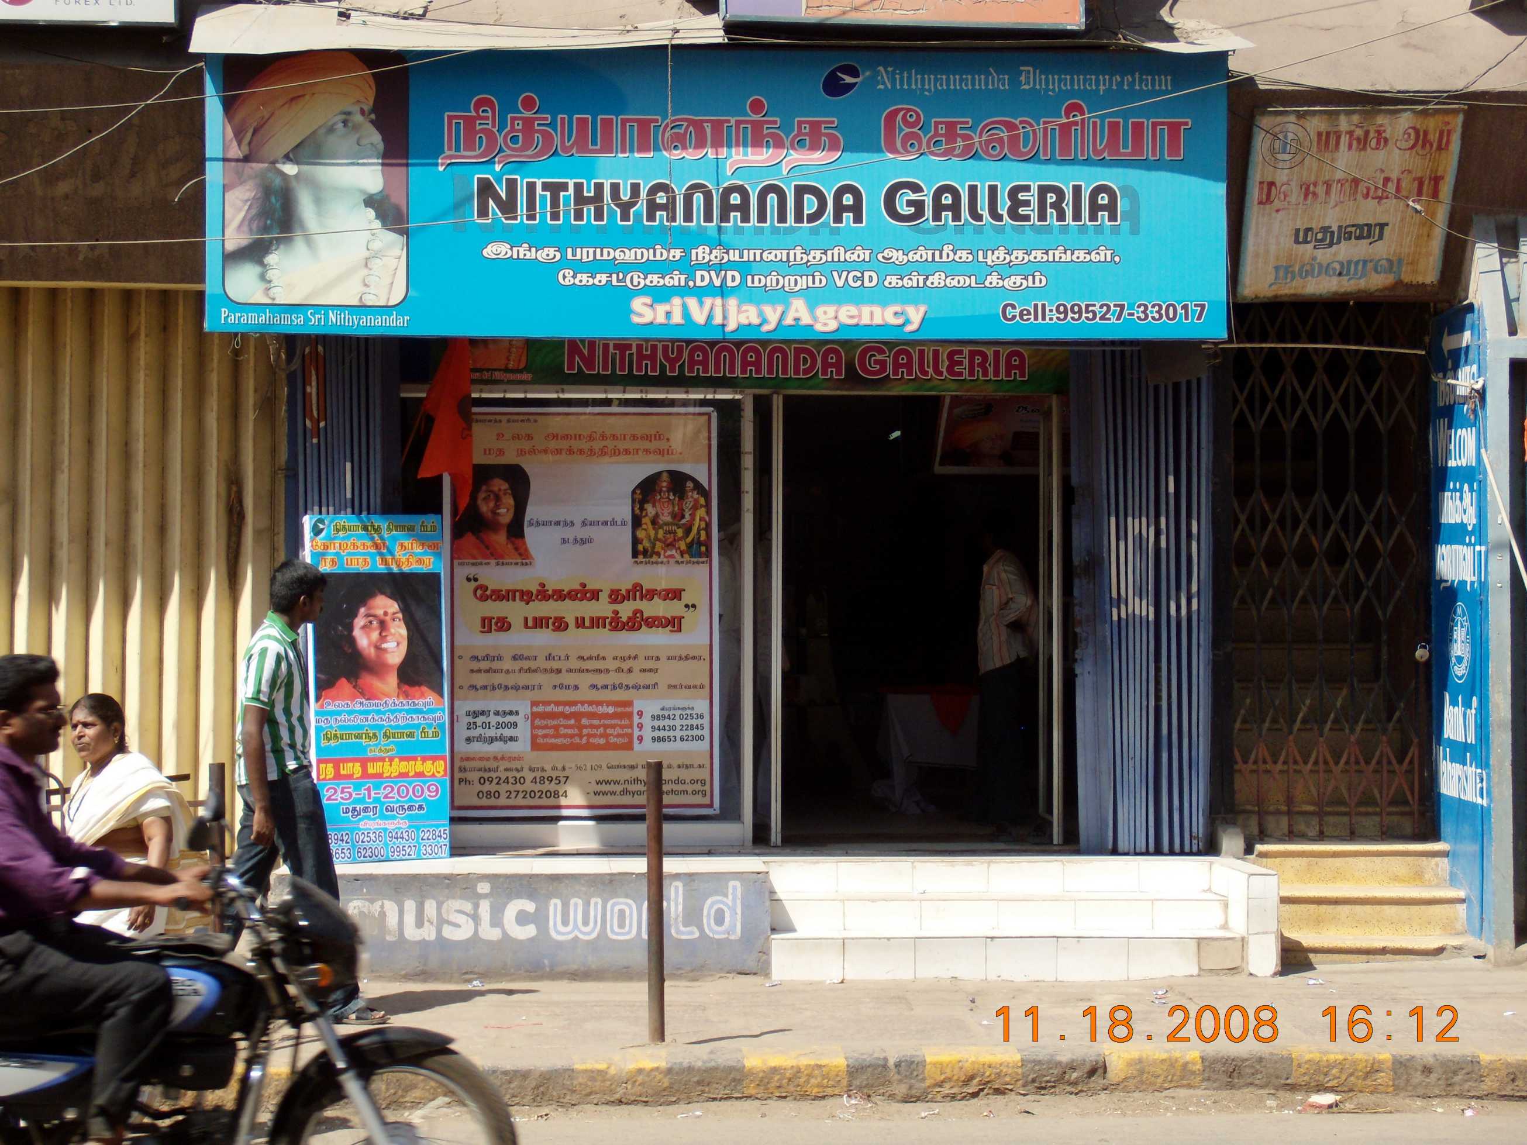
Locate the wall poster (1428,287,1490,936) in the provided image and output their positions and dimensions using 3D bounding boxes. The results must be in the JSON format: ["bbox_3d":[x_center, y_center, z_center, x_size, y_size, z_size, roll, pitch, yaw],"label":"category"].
[{"bbox_3d":[3.170,0.225,13.820,0.040,2.760,0.840,0,-1,-2],"label":"wall poster"}]

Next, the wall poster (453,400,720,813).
[{"bbox_3d":[-0.804,0.182,13.680,1.200,1.820,0.030,0,-1,-2],"label":"wall poster"}]

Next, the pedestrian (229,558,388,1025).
[{"bbox_3d":[-1.720,0.827,11.500,0.600,1.730,0.480,0,-1,6],"label":"pedestrian"}]

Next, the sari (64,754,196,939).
[{"bbox_3d":[-2.120,1.170,10.200,0.420,1.120,0.340,-1,-1,41],"label":"sari"}]

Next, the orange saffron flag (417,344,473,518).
[{"bbox_3d":[-1.311,-0.637,12.550,0.240,0.820,0.120,0,-1,-1],"label":"orange saffron flag"}]

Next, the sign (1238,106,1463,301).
[{"bbox_3d":[2.391,-1.499,12.400,0.860,0.790,0.050,-1,23,-7],"label":"sign"}]

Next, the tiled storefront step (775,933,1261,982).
[{"bbox_3d":[0.982,1.539,12.245,1.897,0.173,0.290,0,-1,-1],"label":"tiled storefront step"}]

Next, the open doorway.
[{"bbox_3d":[0.720,0.218,13.750,1.360,2.040,0.160,0,-1,-2],"label":"open doorway"}]

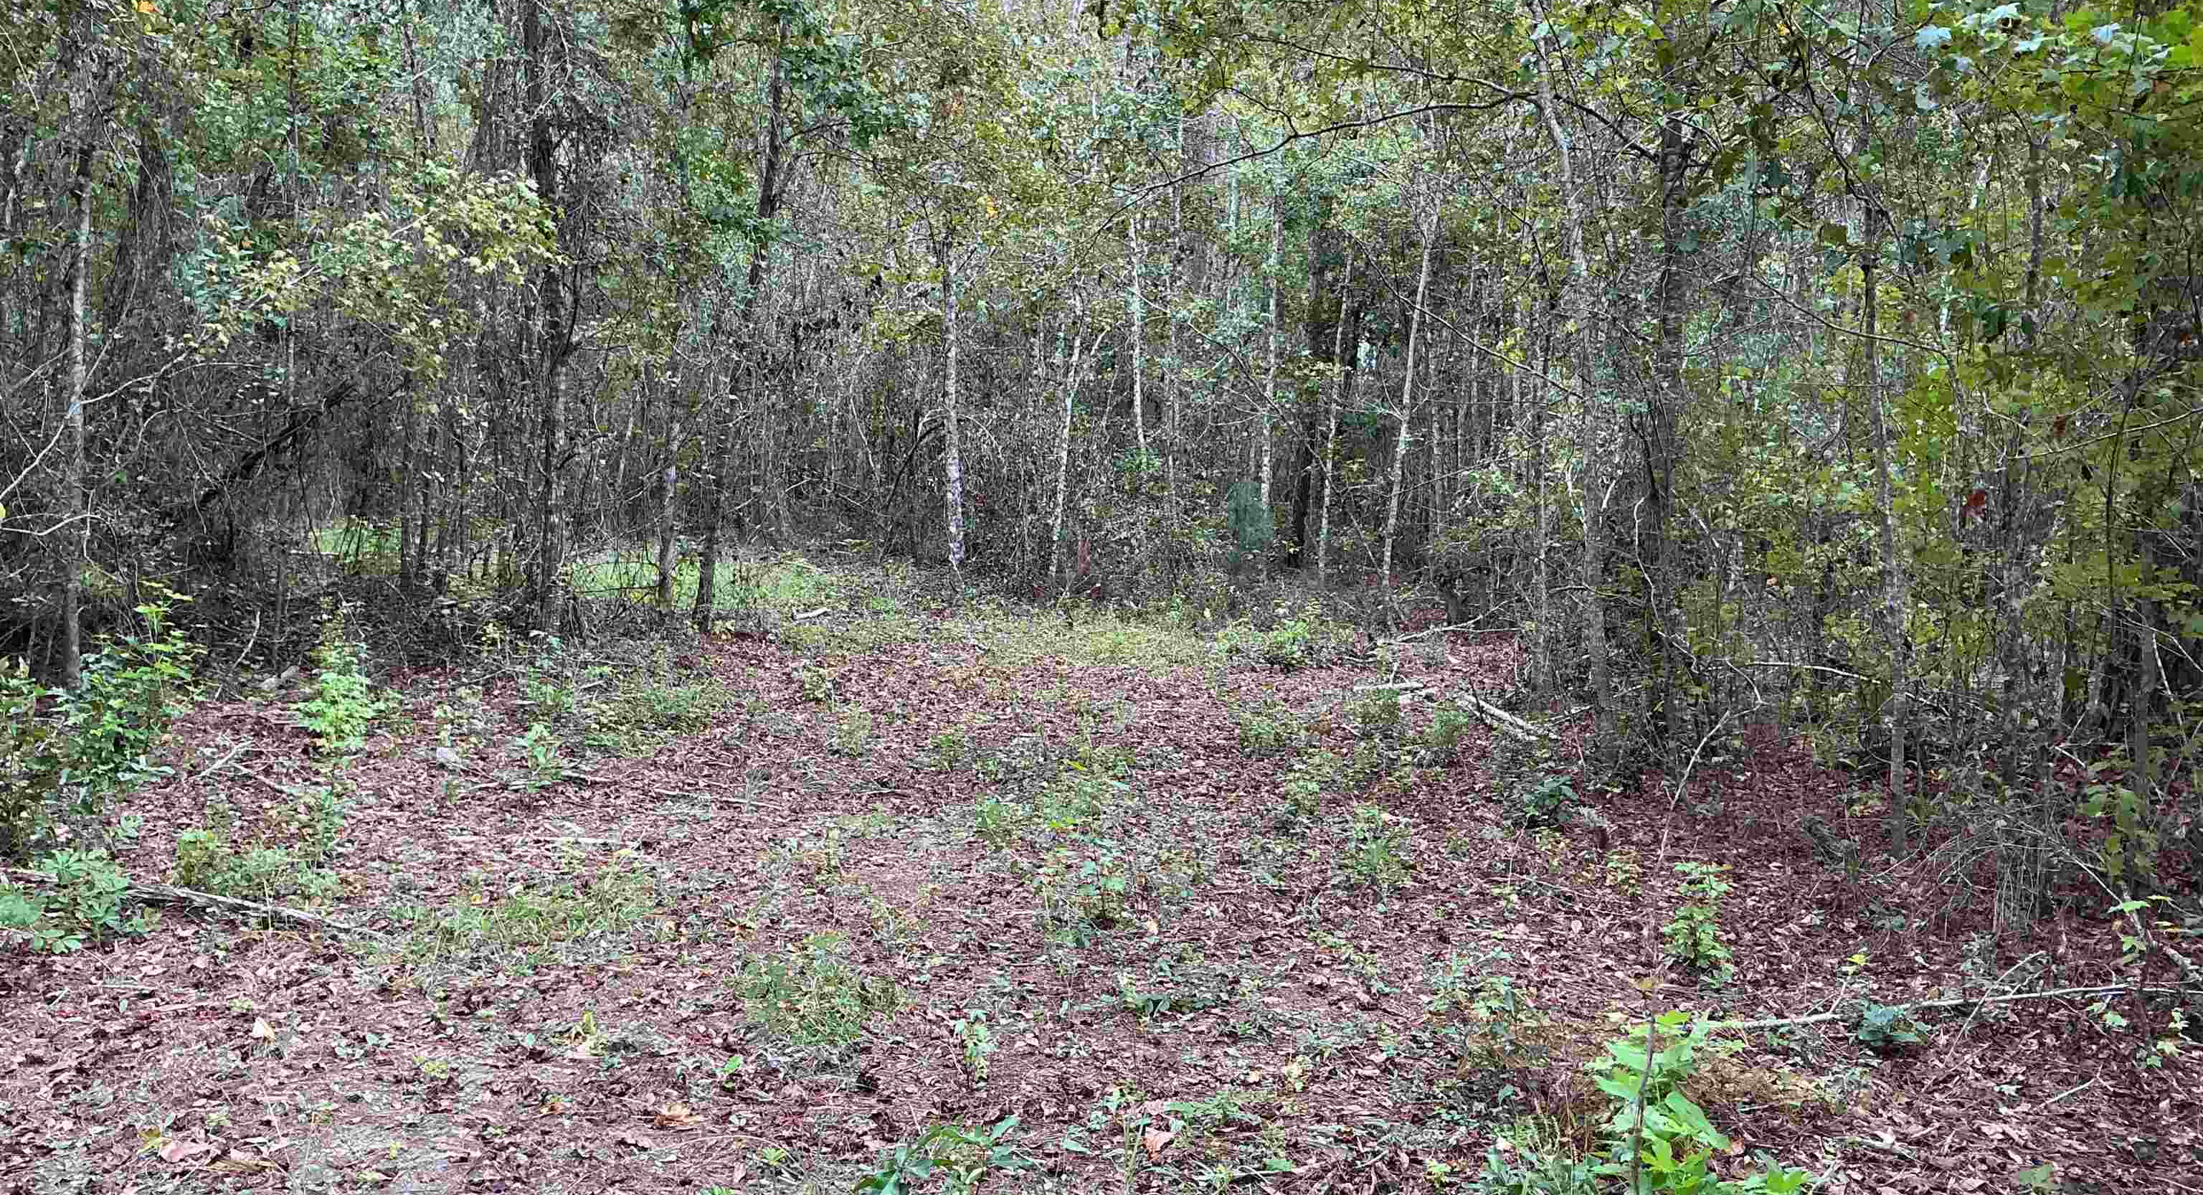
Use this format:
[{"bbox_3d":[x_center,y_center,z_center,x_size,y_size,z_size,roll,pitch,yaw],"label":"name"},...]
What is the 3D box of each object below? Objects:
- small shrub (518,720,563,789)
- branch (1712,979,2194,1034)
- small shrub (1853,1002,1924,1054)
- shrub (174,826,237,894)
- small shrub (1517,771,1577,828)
[{"bbox_3d":[-2.785,0.772,9.165,0.222,0.324,0.211,0,4,0],"label":"small shrub"},{"bbox_3d":[2.419,1.140,5.200,1.528,0.080,0.120,-1,4,-11],"label":"branch"},{"bbox_3d":[2.100,1.137,4.922,0.188,0.122,0.179,0,4,0],"label":"small shrub"},{"bbox_3d":[-3.322,0.958,6.836,0.243,0.242,0.230,0,4,0],"label":"shrub"},{"bbox_3d":[1.967,0.880,8.136,0.266,0.236,0.253,0,4,0],"label":"small shrub"}]

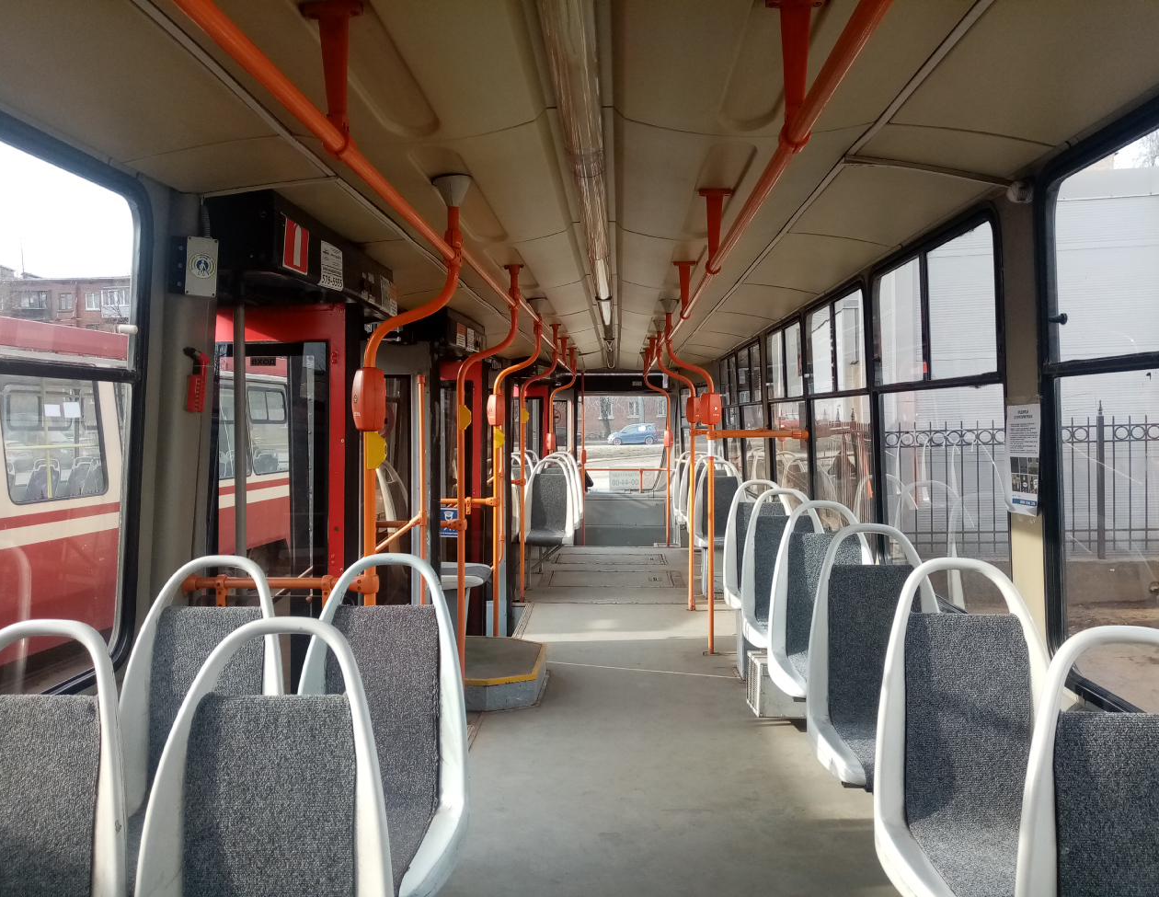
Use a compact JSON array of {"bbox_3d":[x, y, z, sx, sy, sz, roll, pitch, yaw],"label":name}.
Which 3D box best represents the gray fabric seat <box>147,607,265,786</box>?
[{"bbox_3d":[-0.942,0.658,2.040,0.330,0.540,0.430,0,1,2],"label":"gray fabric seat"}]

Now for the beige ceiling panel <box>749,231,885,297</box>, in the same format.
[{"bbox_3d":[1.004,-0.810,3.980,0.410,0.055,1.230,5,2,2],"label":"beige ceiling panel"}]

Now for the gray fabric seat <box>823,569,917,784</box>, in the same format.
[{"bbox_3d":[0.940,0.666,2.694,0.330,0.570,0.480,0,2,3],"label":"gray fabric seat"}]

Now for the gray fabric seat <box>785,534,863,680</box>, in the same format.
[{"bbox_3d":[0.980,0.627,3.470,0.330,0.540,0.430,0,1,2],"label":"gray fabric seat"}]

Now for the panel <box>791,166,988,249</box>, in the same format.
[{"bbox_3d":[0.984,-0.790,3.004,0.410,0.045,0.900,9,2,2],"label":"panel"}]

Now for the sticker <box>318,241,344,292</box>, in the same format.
[{"bbox_3d":[-0.874,-0.651,3.203,0.010,0.152,0.225,0,2,3],"label":"sticker"}]

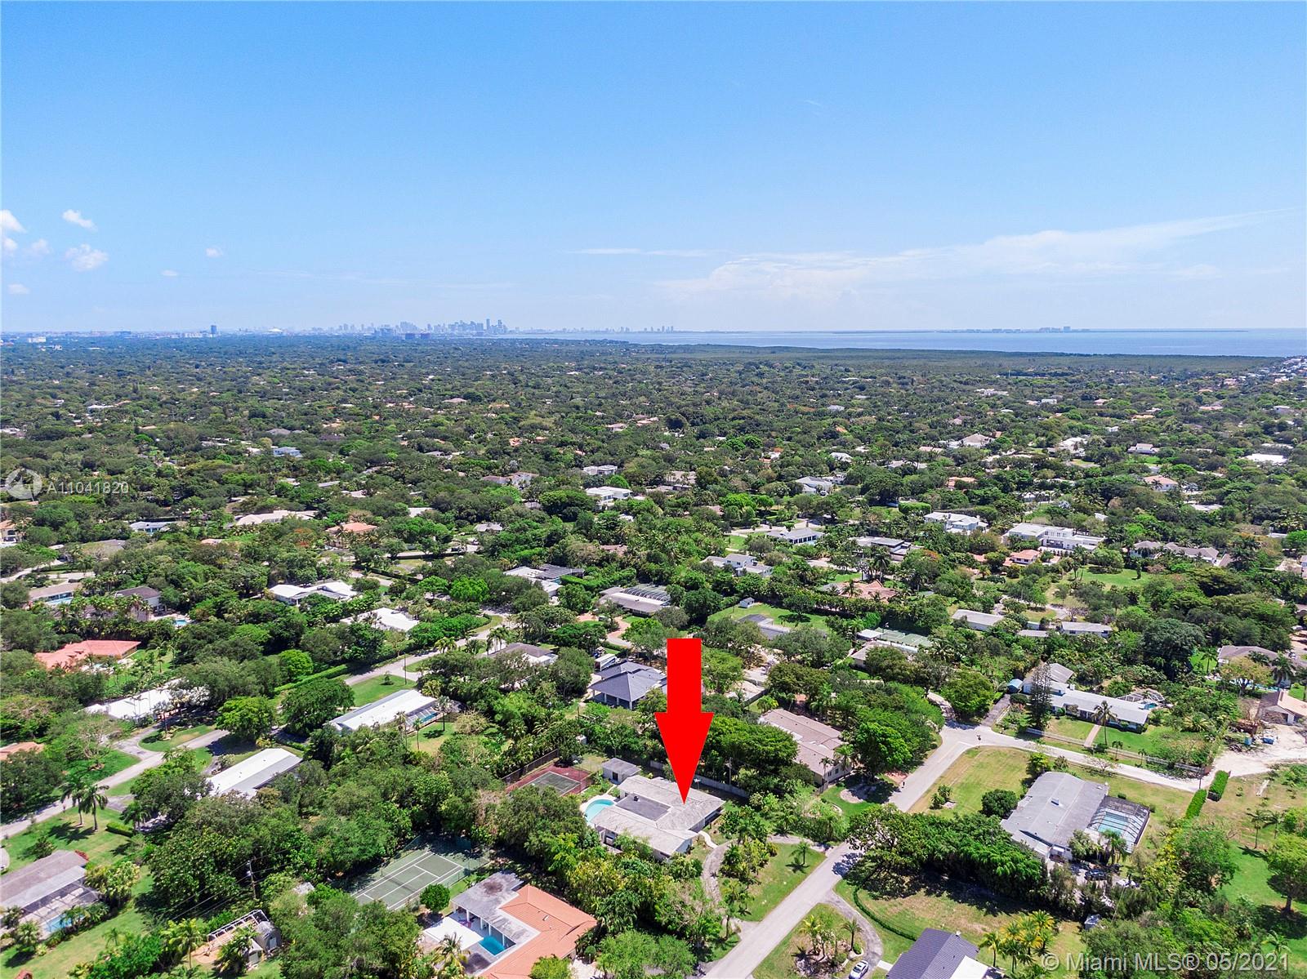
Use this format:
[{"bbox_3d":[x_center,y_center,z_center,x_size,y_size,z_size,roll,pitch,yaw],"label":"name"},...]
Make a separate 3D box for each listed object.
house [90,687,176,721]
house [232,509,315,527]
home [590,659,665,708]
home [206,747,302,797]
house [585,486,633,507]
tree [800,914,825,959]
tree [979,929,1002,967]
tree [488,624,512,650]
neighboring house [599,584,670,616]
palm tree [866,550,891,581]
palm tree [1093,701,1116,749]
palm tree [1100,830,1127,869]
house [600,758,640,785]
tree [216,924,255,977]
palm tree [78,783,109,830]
[{"bbox_3d":[-155.849,66.133,277.652,19.500,4.200,24.500,7,13,36],"label":"house"},{"bbox_3d":[-229.200,17.270,541.340,26.000,5.000,44.000,7,12,35],"label":"house"},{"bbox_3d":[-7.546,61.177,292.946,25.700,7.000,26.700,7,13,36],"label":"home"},{"bbox_3d":[-102.120,73.070,229.730,13.800,4.000,24.500,5,11,28],"label":"home"},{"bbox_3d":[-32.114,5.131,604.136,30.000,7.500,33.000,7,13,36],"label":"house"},{"bbox_3d":[29.962,82.939,168.194,4.500,7.900,4.500,0,10,0],"label":"tree"},{"bbox_3d":[60.830,82.950,163.130,3.900,6.600,3.900,0,10,0],"label":"tree"},{"bbox_3d":[-54.960,53.570,320.850,7.500,9.800,7.500,0,10,0],"label":"tree"},{"bbox_3d":[-7.820,45.960,377.700,29.500,4.300,25.000,7,12,35],"label":"neighboring house"},{"bbox_3d":[102.420,35.050,409.730,8.500,13.500,8.500,0,10,0],"label":"palm tree"},{"bbox_3d":[123.420,64.420,247.630,6.000,12.700,6.000,0,10,0],"label":"palm tree"},{"bbox_3d":[99.544,77.536,195.356,5.500,8.200,5.500,7,13,36],"label":"palm tree"},{"bbox_3d":[-8.337,73.516,235.327,9.200,3.100,5.900,7,13,36],"label":"house"},{"bbox_3d":[-75.150,82.850,162.550,6.300,8.200,6.300,0,10,0],"label":"tree"},{"bbox_3d":[-130.732,74.387,211.195,6.800,11.200,6.800,7,13,36],"label":"palm tree"}]

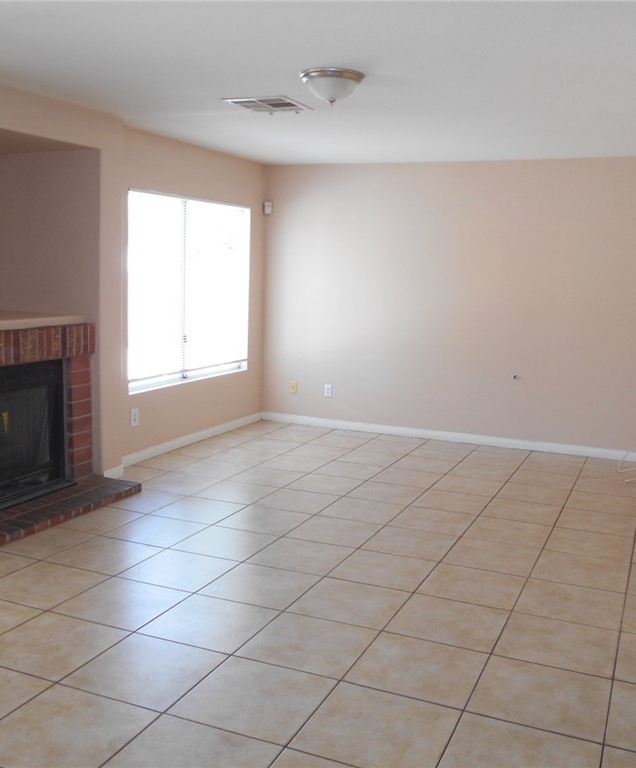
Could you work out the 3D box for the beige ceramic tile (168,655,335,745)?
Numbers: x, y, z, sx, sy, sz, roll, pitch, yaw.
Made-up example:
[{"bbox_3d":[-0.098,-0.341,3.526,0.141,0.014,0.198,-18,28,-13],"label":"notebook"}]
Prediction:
[{"bbox_3d":[-0.220,1.074,2.625,0.445,0.010,0.445,4,8,24],"label":"beige ceramic tile"}]

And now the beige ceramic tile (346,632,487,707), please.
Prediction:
[{"bbox_3d":[0.374,1.057,2.852,0.445,0.010,0.445,4,8,24],"label":"beige ceramic tile"}]

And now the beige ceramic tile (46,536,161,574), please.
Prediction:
[{"bbox_3d":[-1.112,0.895,4.038,0.450,0.012,0.450,4,8,23],"label":"beige ceramic tile"}]

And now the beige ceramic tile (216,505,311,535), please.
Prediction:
[{"bbox_3d":[-0.310,0.823,4.674,0.449,0.010,0.442,5,9,24],"label":"beige ceramic tile"}]

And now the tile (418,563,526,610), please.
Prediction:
[{"bbox_3d":[0.752,0.974,3.722,0.450,0.012,0.450,4,8,23],"label":"tile"}]

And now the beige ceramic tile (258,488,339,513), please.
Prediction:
[{"bbox_3d":[-0.132,0.781,5.093,0.450,0.012,0.450,4,8,24],"label":"beige ceramic tile"}]

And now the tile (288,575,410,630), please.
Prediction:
[{"bbox_3d":[0.146,0.977,3.441,0.445,0.010,0.445,4,8,24],"label":"tile"}]

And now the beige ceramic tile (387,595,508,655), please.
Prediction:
[{"bbox_3d":[0.557,1.008,3.260,0.445,0.010,0.445,4,8,24],"label":"beige ceramic tile"}]

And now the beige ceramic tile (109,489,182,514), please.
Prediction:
[{"bbox_3d":[-1.122,0.758,5.038,0.413,0.010,0.442,5,9,24],"label":"beige ceramic tile"}]

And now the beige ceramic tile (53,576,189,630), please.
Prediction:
[{"bbox_3d":[-0.859,0.964,3.394,0.445,0.010,0.445,4,8,24],"label":"beige ceramic tile"}]

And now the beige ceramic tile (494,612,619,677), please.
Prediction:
[{"bbox_3d":[0.975,1.059,3.122,0.449,0.010,0.442,5,9,24],"label":"beige ceramic tile"}]

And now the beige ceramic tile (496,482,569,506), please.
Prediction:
[{"bbox_3d":[1.489,0.764,5.331,0.449,0.010,0.442,5,9,24],"label":"beige ceramic tile"}]

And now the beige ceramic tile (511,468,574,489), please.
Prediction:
[{"bbox_3d":[1.670,0.724,5.724,0.450,0.010,0.450,5,8,24],"label":"beige ceramic tile"}]

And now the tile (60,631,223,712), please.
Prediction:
[{"bbox_3d":[-0.638,1.065,2.870,0.449,0.010,0.442,5,9,24],"label":"tile"}]

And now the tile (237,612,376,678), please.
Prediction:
[{"bbox_3d":[-0.035,1.040,3.073,0.450,0.012,0.450,4,8,24],"label":"tile"}]

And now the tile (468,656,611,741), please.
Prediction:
[{"bbox_3d":[0.790,1.111,2.718,0.449,0.010,0.442,5,9,24],"label":"tile"}]

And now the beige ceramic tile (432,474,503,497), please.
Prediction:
[{"bbox_3d":[1.095,0.747,5.616,0.450,0.012,0.450,4,8,23],"label":"beige ceramic tile"}]

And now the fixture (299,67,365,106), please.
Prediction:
[{"bbox_3d":[0.073,-1.524,4.000,0.340,0.155,0.340,1,8,0],"label":"fixture"}]

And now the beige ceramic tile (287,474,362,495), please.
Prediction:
[{"bbox_3d":[0.049,0.731,5.564,0.450,0.012,0.450,4,8,23],"label":"beige ceramic tile"}]

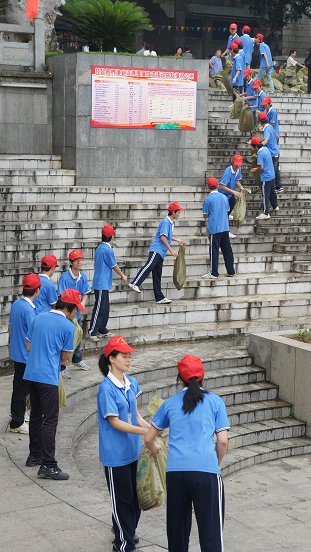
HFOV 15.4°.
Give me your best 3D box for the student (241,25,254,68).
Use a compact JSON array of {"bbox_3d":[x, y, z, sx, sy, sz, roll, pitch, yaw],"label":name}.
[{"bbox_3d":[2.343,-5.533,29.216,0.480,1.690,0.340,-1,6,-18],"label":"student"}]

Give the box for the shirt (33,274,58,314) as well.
[{"bbox_3d":[-1.244,0.312,13.050,0.320,0.680,0.460,-4,7,-37],"label":"shirt"}]

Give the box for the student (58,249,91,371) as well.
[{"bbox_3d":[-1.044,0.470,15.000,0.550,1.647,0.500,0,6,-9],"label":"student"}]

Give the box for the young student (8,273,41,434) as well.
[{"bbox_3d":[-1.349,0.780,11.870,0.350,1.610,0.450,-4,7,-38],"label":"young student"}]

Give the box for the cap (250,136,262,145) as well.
[{"bbox_3d":[1.887,-2.558,21.750,0.260,0.145,0.180,-6,6,15],"label":"cap"}]

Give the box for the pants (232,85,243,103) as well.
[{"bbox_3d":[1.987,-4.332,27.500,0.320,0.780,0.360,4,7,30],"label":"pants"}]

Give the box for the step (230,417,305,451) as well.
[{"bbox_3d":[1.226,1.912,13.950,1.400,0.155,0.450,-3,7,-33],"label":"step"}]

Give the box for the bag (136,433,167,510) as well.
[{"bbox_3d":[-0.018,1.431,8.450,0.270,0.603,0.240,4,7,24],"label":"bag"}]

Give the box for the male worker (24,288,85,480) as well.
[{"bbox_3d":[-0.897,0.950,10.200,0.580,1.705,0.520,-5,9,-44],"label":"male worker"}]

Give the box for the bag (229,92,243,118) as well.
[{"bbox_3d":[1.852,-3.910,26.500,0.260,0.640,0.310,2,6,11],"label":"bag"}]

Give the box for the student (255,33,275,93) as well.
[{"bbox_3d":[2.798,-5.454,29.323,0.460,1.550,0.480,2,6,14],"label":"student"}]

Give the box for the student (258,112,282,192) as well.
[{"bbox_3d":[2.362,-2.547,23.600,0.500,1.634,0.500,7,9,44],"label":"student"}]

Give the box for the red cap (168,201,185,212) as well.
[{"bbox_3d":[0.339,-1.097,18.300,0.270,0.140,0.180,11,6,2],"label":"red cap"}]

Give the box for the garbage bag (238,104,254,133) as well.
[{"bbox_3d":[2.032,-3.509,25.600,0.270,0.640,0.360,2,6,11],"label":"garbage bag"}]

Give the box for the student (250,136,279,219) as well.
[{"bbox_3d":[2.067,-1.886,21.722,0.460,1.570,0.470,3,6,19],"label":"student"}]

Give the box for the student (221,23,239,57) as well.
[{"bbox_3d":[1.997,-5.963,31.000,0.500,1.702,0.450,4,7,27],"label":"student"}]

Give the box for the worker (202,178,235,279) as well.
[{"bbox_3d":[1.105,-0.836,20.000,0.520,1.726,0.420,-1,7,-18],"label":"worker"}]

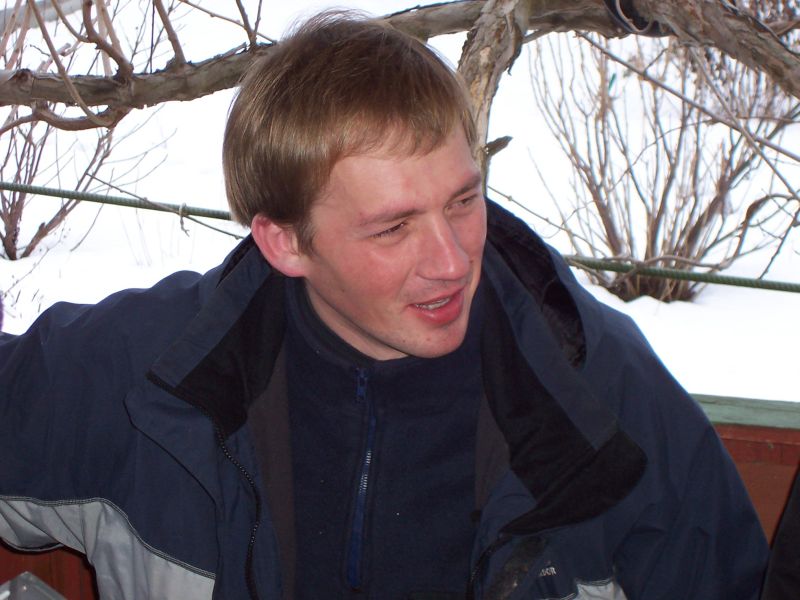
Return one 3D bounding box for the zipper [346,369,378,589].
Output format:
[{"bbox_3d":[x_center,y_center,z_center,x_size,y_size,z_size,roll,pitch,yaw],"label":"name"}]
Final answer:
[{"bbox_3d":[-0.030,0.138,1.980,0.020,0.172,0.022,3,-1,0],"label":"zipper"}]

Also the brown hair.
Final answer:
[{"bbox_3d":[-0.039,-0.126,1.970,0.182,0.170,0.213,-20,27,-32],"label":"brown hair"}]

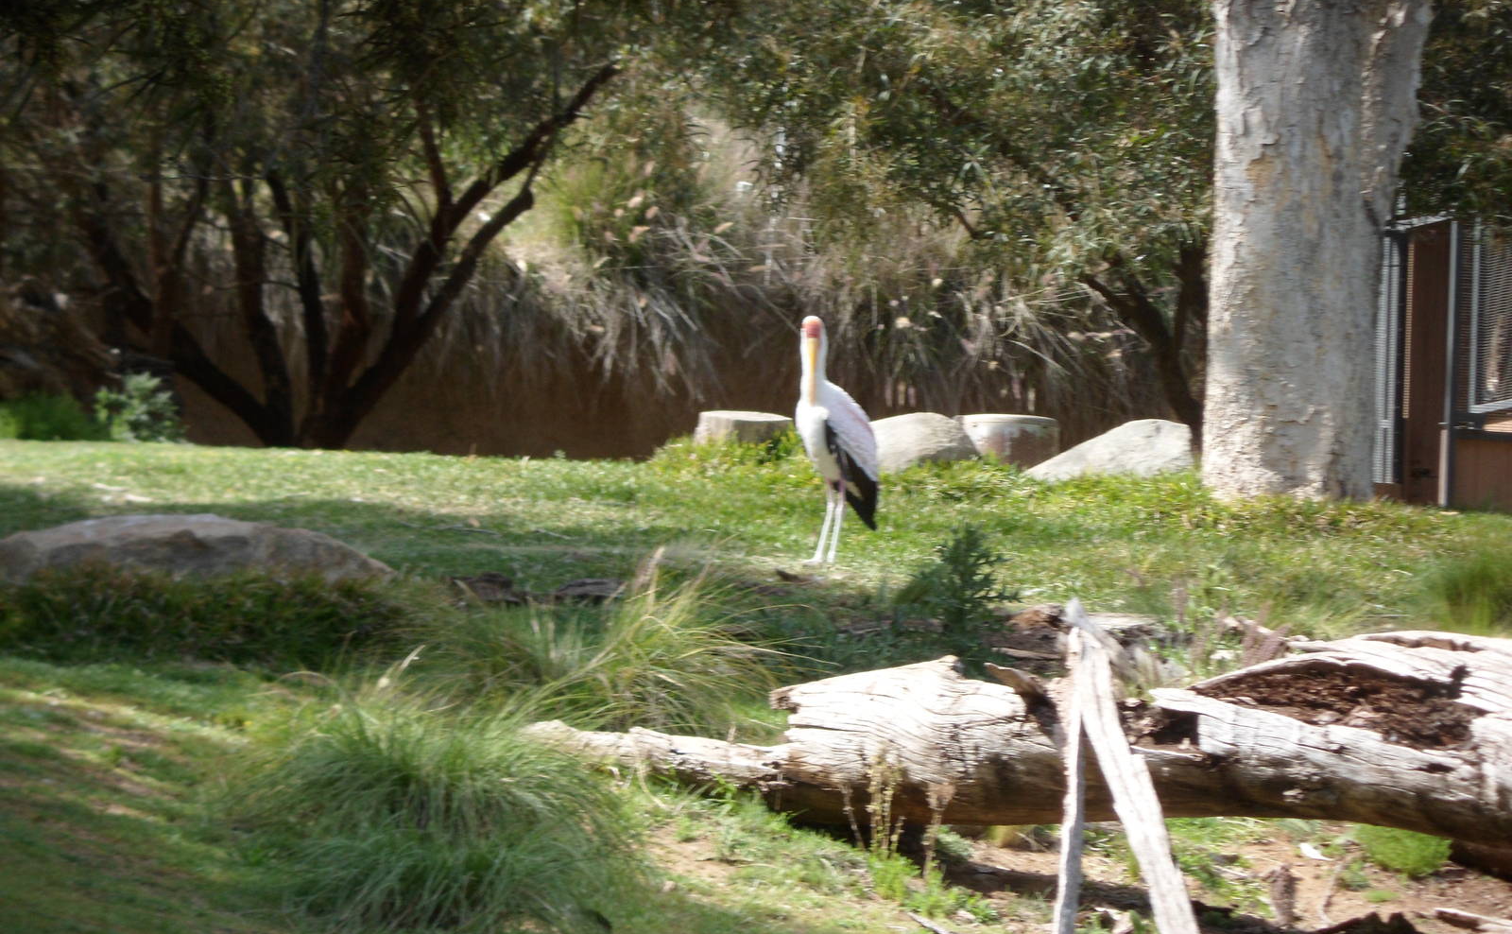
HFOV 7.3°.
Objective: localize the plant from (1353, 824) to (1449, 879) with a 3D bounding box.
[{"bbox_3d":[2.042,1.197,37.300,0.330,0.220,0.300,2,3,0],"label":"plant"}]

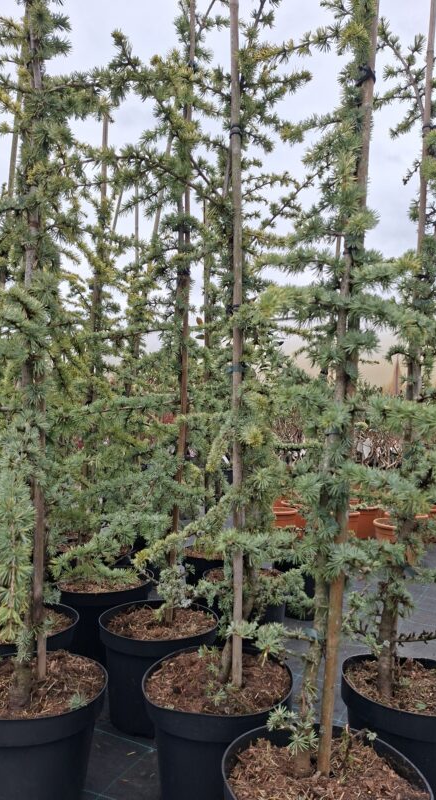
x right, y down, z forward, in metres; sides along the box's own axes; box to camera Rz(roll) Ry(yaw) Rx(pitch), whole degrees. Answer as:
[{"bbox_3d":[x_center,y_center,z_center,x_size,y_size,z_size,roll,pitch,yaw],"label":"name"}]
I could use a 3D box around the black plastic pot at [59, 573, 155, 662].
[{"bbox_3d":[-0.504,0.968,2.376,0.428,0.331,0.428,2,-4,0],"label":"black plastic pot"}]

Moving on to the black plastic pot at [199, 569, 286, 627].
[{"bbox_3d":[0.135,1.000,2.500,0.415,0.328,0.415,2,-4,0],"label":"black plastic pot"}]

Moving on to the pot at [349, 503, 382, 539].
[{"bbox_3d":[1.446,1.213,5.263,0.368,0.330,0.368,2,-4,0],"label":"pot"}]

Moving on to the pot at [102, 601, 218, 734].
[{"bbox_3d":[-0.214,0.951,1.905,0.419,0.328,0.419,2,-4,0],"label":"pot"}]

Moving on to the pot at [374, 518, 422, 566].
[{"bbox_3d":[1.408,1.146,4.184,0.368,0.330,0.368,2,-4,0],"label":"pot"}]

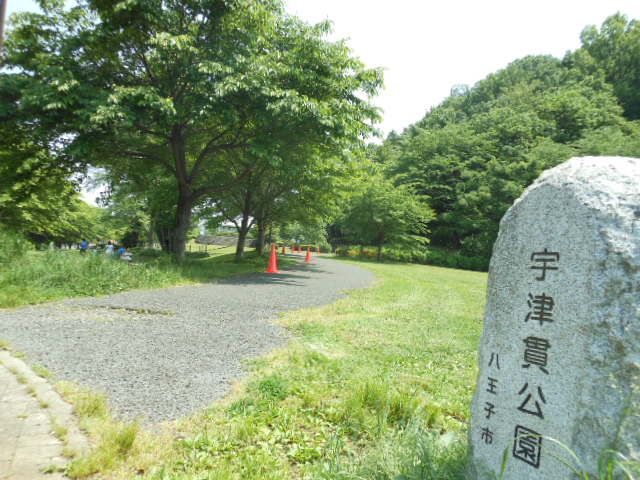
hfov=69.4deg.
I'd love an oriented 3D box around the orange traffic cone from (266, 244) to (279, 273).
[{"bbox_3d":[-1.144,0.451,11.200,0.380,0.700,0.380,1,-2,-6],"label":"orange traffic cone"}]

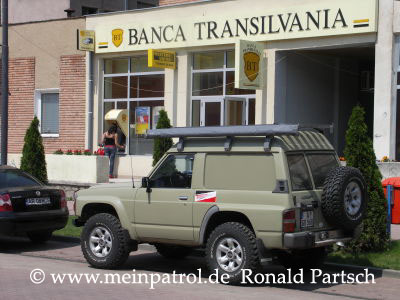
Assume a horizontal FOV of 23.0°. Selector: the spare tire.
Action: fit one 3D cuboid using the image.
[{"bbox_3d":[1.889,0.637,12.909,0.280,0.820,0.820,1,0,40],"label":"spare tire"}]

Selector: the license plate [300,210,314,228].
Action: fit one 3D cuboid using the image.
[{"bbox_3d":[1.383,0.888,12.587,0.025,0.210,0.290,1,0,40],"label":"license plate"}]

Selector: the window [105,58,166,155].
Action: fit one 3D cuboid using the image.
[{"bbox_3d":[-1.976,-1.319,29.112,2.472,2.920,0.150,1,0,39],"label":"window"}]

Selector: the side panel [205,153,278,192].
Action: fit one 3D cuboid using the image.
[{"bbox_3d":[0.510,0.281,12.842,1.155,0.460,0.090,1,0,40],"label":"side panel"}]

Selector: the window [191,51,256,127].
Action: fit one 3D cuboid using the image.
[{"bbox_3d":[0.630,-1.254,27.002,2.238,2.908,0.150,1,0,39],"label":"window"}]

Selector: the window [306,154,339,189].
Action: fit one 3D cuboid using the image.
[{"bbox_3d":[1.696,0.287,13.115,0.120,0.450,0.778,1,0,40],"label":"window"}]

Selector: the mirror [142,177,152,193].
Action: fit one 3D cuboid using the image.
[{"bbox_3d":[-0.731,0.480,13.675,0.090,0.220,0.150,1,0,40],"label":"mirror"}]

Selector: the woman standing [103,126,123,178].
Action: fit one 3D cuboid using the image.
[{"bbox_3d":[-2.578,0.054,29.200,0.580,1.600,0.450,1,0,39],"label":"woman standing"}]

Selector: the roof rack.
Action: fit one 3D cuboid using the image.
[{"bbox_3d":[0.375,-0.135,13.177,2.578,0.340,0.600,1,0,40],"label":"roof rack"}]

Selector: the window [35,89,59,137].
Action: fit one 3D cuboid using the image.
[{"bbox_3d":[-4.886,-1.202,31.494,1.109,1.530,0.200,1,0,39],"label":"window"}]

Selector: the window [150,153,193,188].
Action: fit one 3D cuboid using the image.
[{"bbox_3d":[-0.397,0.298,13.616,0.789,0.460,0.100,1,0,40],"label":"window"}]

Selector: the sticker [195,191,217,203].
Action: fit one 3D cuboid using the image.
[{"bbox_3d":[0.079,0.625,13.126,0.364,0.150,0.015,1,0,40],"label":"sticker"}]

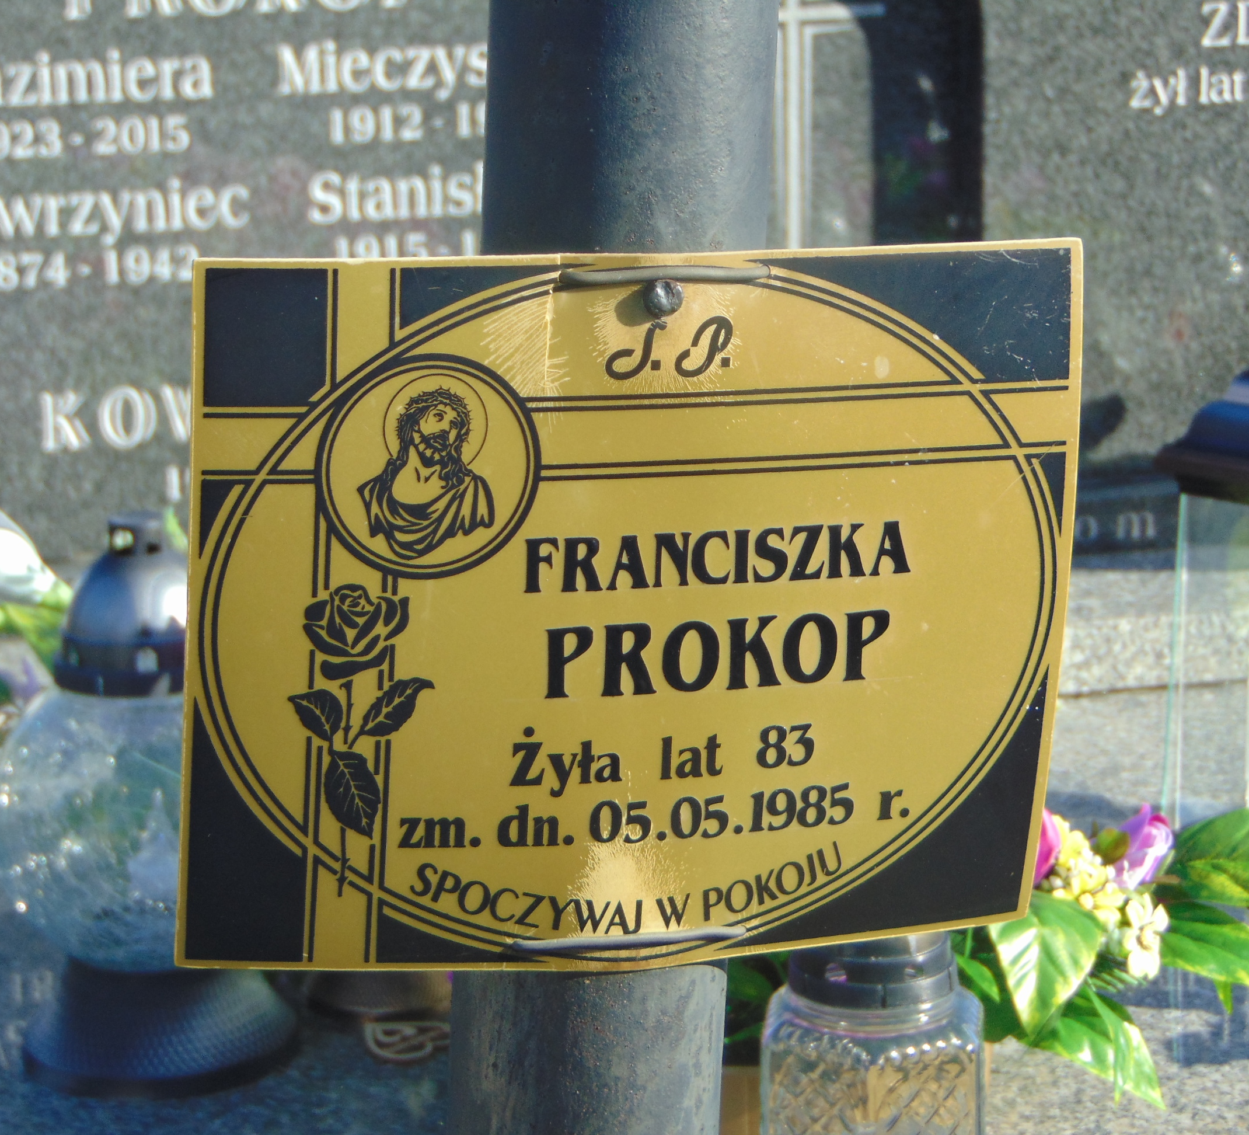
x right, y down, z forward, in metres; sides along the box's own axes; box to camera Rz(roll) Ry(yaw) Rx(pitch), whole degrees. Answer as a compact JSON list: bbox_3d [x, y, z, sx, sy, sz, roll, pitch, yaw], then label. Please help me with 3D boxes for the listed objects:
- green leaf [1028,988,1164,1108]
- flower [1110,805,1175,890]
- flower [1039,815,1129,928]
[{"bbox_3d":[0.190,0.194,1.900,0.068,0.040,0.018,41,-13,11],"label":"green leaf"},{"bbox_3d":[0.213,0.115,1.940,0.026,0.034,0.026,8,13,-2],"label":"flower"},{"bbox_3d":[0.187,0.125,1.930,0.035,0.044,0.033,0,13,0],"label":"flower"}]

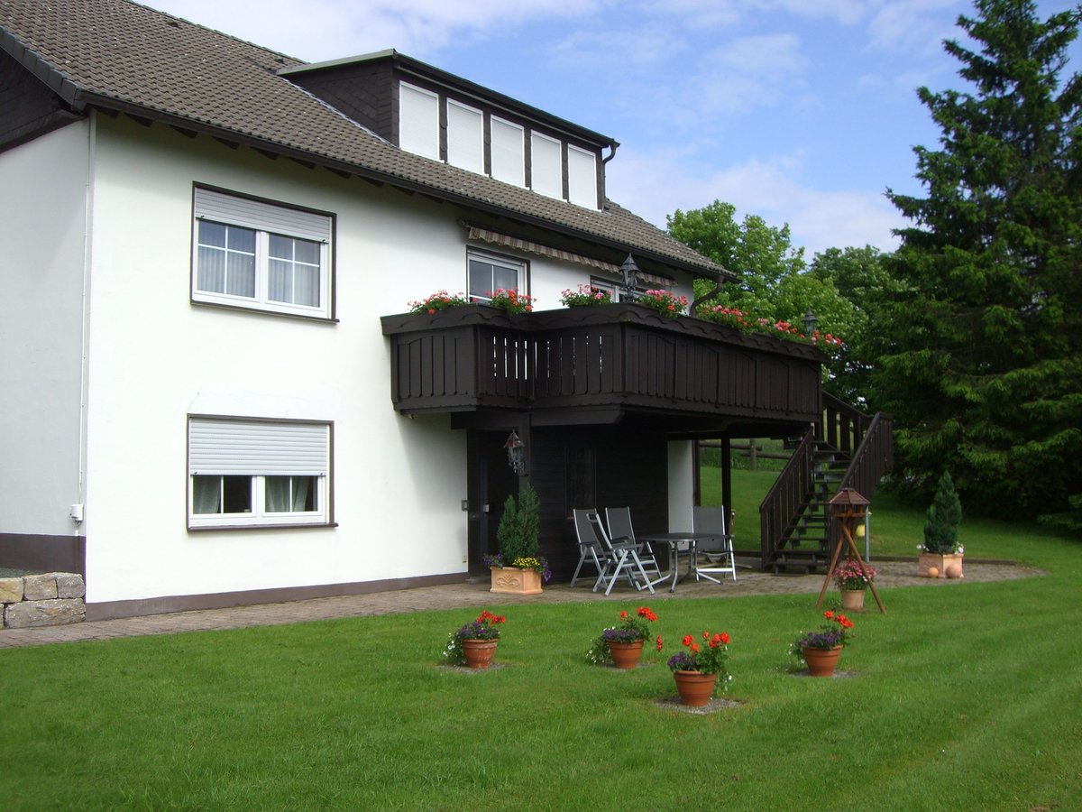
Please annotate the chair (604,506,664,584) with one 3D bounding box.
[{"bbox_3d":[1.376,2.094,17.728,0.580,1.110,0.720,4,-6,-43],"label":"chair"}]

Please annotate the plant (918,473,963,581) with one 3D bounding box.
[{"bbox_3d":[6.192,1.842,18.480,0.530,1.620,0.530,2,-5,-34],"label":"plant"}]

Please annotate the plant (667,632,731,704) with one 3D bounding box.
[{"bbox_3d":[1.094,1.774,8.102,0.430,0.470,0.400,-1,-4,7],"label":"plant"}]

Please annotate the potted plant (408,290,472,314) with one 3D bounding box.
[{"bbox_3d":[-1.379,-1.399,16.061,0.880,0.330,0.300,-3,-5,37],"label":"potted plant"}]

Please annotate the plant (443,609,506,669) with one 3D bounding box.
[{"bbox_3d":[-0.593,2.035,10.455,0.520,0.500,0.460,-1,-5,0],"label":"plant"}]

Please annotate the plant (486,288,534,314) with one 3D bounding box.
[{"bbox_3d":[-0.419,-1.424,16.195,0.300,0.340,0.750,-3,-5,37],"label":"plant"}]

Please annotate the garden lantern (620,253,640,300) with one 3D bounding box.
[{"bbox_3d":[1.179,-1.715,15.850,0.240,0.630,0.240,-4,-6,40],"label":"garden lantern"}]

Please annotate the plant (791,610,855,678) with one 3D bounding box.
[{"bbox_3d":[2.315,1.940,9.792,0.500,0.530,0.460,-2,-5,14],"label":"plant"}]

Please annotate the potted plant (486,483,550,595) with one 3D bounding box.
[{"bbox_3d":[-0.335,1.806,16.353,0.730,1.500,0.560,-4,-6,37],"label":"potted plant"}]

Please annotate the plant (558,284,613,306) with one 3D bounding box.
[{"bbox_3d":[0.597,-1.470,15.894,0.680,0.320,0.300,-3,-5,37],"label":"plant"}]

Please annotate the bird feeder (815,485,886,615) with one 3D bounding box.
[{"bbox_3d":[3.574,1.648,13.810,0.800,1.420,0.740,-1,-4,14],"label":"bird feeder"}]

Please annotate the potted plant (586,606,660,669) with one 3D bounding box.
[{"bbox_3d":[0.712,2.002,10.314,0.600,0.520,0.480,-1,-5,0],"label":"potted plant"}]

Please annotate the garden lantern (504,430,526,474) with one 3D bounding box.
[{"bbox_3d":[-0.335,0.623,16.082,0.240,0.600,0.280,-3,-5,37],"label":"garden lantern"}]

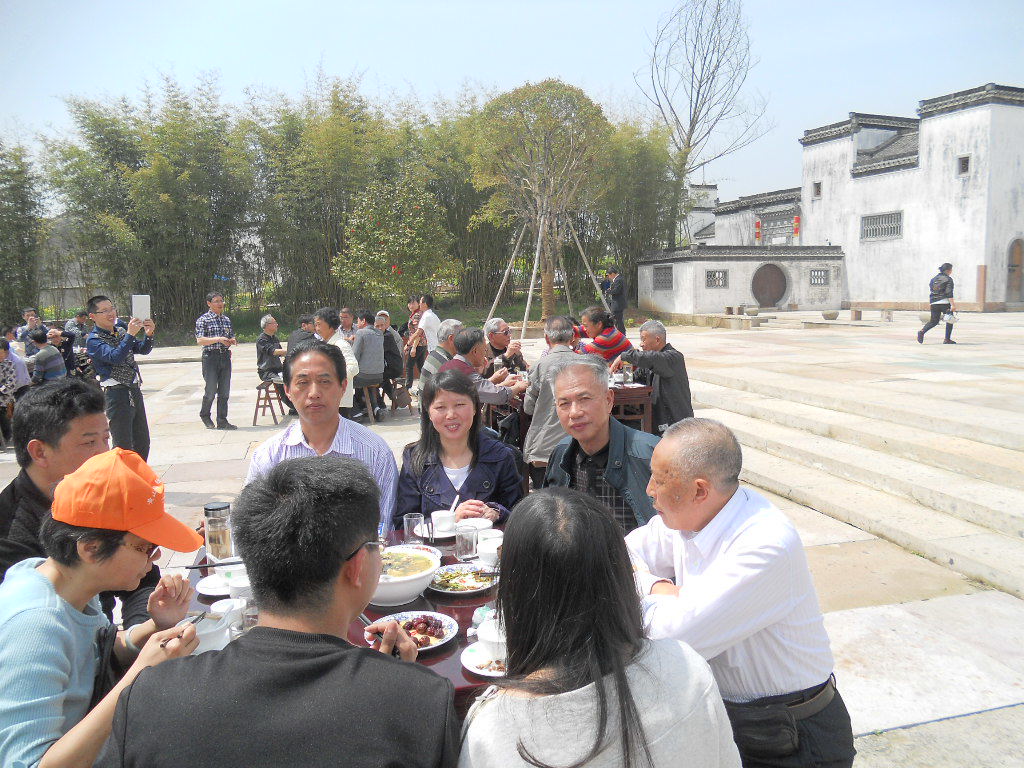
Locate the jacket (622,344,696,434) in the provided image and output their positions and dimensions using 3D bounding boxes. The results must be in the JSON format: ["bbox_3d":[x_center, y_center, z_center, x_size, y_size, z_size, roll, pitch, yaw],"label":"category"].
[{"bbox_3d":[1.102,0.034,6.048,0.470,0.630,0.480,-4,7,-16],"label":"jacket"}]

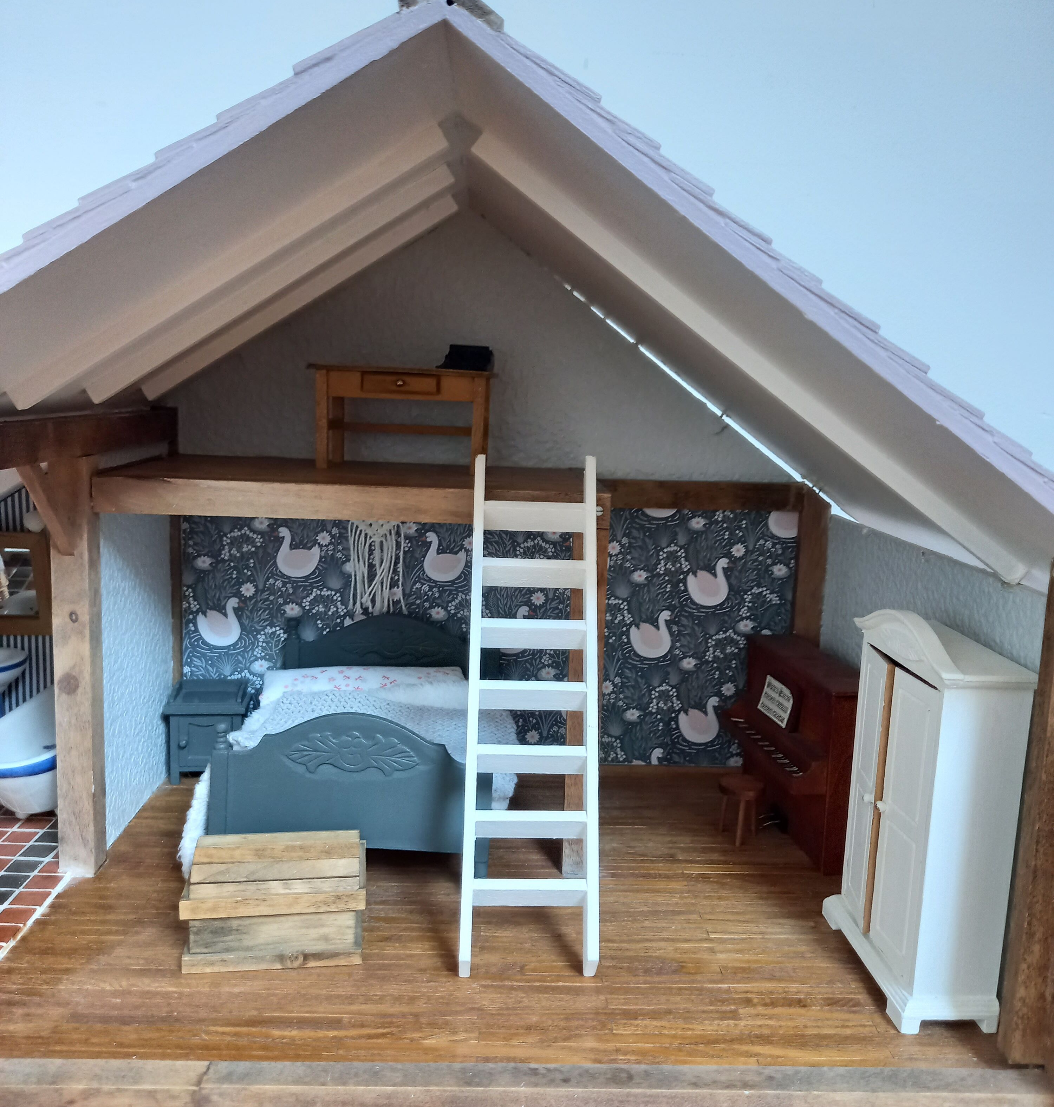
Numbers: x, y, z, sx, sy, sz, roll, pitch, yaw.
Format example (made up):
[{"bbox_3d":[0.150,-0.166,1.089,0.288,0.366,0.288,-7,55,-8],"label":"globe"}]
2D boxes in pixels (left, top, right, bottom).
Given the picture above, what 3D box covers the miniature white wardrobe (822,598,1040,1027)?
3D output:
[{"bbox_3d":[0.180,0.114,0.465,0.048,0.170,0.092,2,8,-2],"label":"miniature white wardrobe"}]

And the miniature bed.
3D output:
[{"bbox_3d":[-0.095,0.110,0.642,0.153,0.110,0.180,2,8,0],"label":"miniature bed"}]

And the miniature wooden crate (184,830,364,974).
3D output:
[{"bbox_3d":[-0.119,0.159,0.486,0.083,0.054,0.060,1,8,-9],"label":"miniature wooden crate"}]

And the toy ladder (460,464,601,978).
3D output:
[{"bbox_3d":[0.003,0.075,0.500,0.064,0.247,0.013,2,-14,-2],"label":"toy ladder"}]

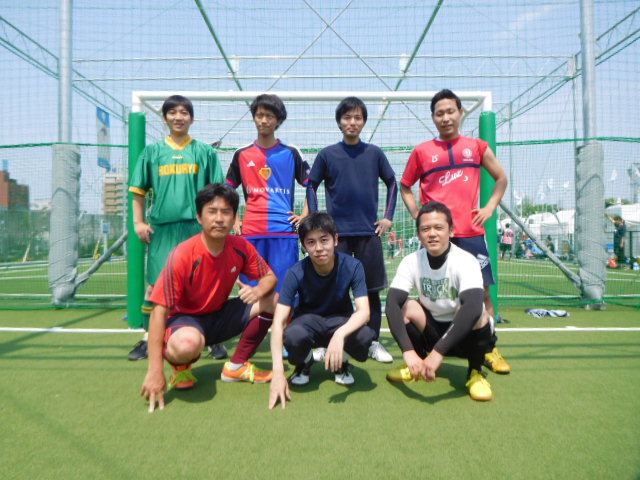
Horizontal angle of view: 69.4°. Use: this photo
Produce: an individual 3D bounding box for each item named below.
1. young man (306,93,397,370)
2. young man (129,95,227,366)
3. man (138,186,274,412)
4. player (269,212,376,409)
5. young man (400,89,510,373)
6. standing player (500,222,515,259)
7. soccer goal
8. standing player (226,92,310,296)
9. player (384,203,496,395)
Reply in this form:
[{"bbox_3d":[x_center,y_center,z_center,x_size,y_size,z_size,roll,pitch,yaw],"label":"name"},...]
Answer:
[{"bbox_3d":[0.210,-0.084,3.047,0.610,1.710,0.370,0,0,2],"label":"young man"},{"bbox_3d":[-0.955,-0.108,3.118,0.670,1.760,0.380,0,-1,-7],"label":"young man"},{"bbox_3d":[-0.560,0.246,2.375,0.690,1.040,0.680,0,-1,-11],"label":"man"},{"bbox_3d":[0.015,0.306,2.404,0.560,0.920,0.660,0,0,0],"label":"player"},{"bbox_3d":[0.840,-0.085,2.877,0.690,1.710,0.400,0,-1,9],"label":"young man"},{"bbox_3d":[8.930,0.076,22.007,0.550,1.720,0.400,0,-1,-11],"label":"standing player"},{"bbox_3d":[-0.060,-0.262,4.409,3.270,2.090,0.860,0,0,0],"label":"soccer goal"},{"bbox_3d":[-0.350,-0.108,3.158,0.580,1.760,0.360,0,-1,-5],"label":"standing player"},{"bbox_3d":[0.620,0.281,2.434,0.580,0.970,0.600,0,-1,6],"label":"player"}]

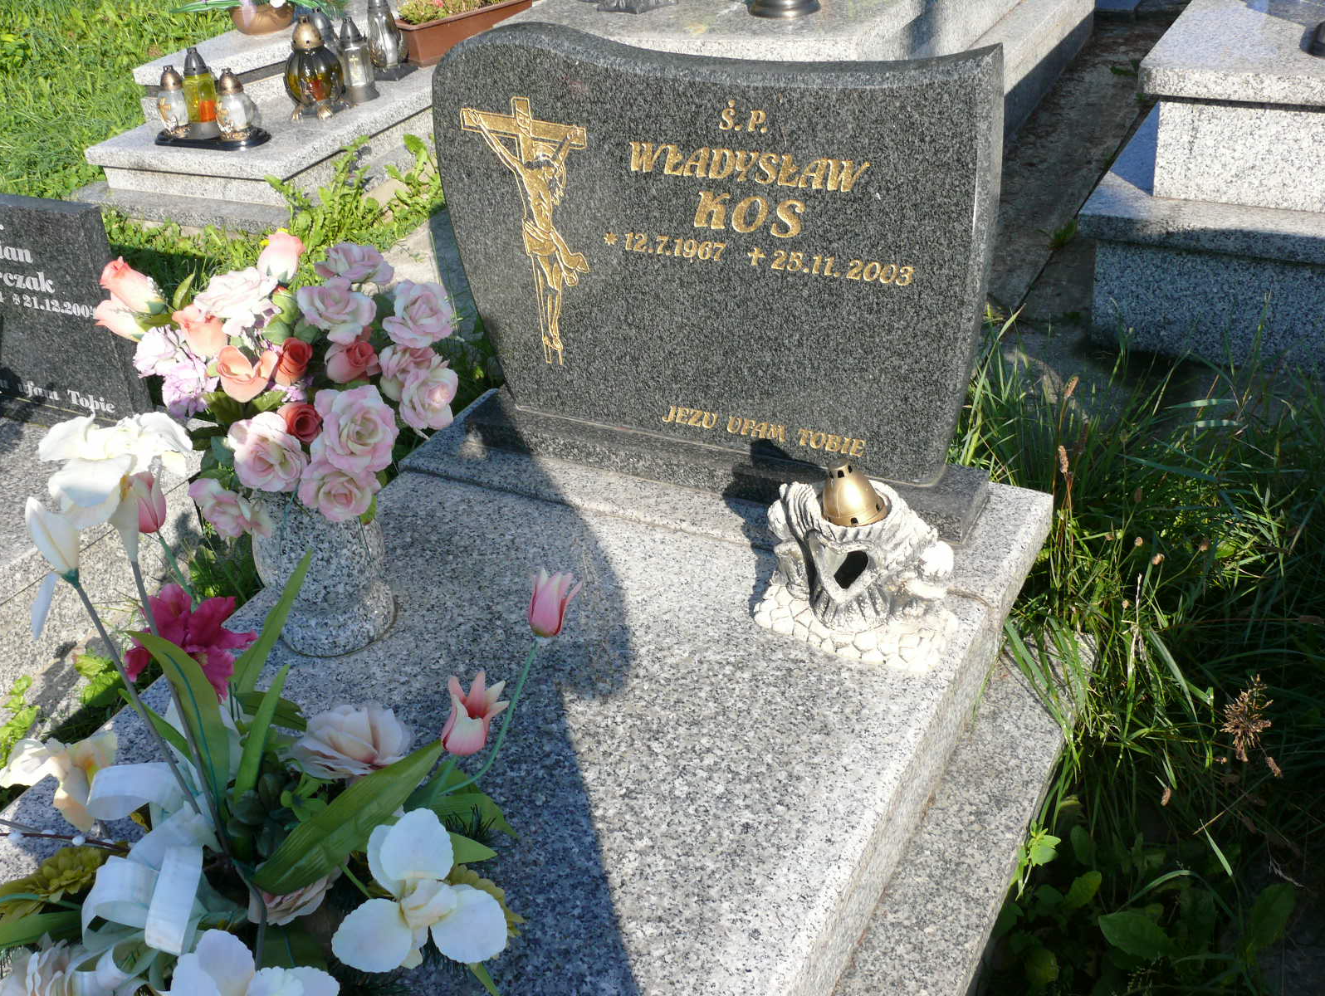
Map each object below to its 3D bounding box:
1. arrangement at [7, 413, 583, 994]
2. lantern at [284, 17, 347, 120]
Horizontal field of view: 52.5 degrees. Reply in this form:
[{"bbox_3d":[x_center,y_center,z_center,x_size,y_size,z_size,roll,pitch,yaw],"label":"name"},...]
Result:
[{"bbox_3d":[-0.377,0.180,1.225,0.567,0.484,0.556,12,36,27],"label":"arrangement"},{"bbox_3d":[-1.062,-1.319,4.102,0.181,0.284,0.181,12,36,26],"label":"lantern"}]

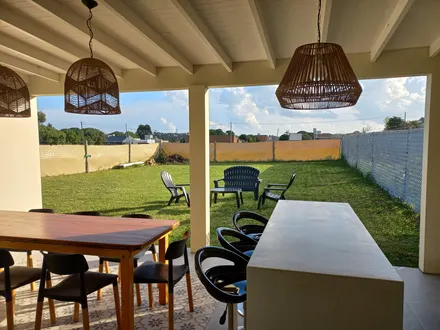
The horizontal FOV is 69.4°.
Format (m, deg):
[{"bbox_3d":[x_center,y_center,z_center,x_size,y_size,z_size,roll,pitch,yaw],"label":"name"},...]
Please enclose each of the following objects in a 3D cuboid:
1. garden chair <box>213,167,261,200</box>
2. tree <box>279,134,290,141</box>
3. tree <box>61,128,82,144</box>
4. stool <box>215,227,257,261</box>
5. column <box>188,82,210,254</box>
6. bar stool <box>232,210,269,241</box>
[{"bbox_3d":[0.575,0.563,9.200,1.300,0.940,0.800,0,4,7],"label":"garden chair"},{"bbox_3d":[15.707,-5.186,75.124,3.800,4.030,3.800,0,4,12],"label":"tree"},{"bbox_3d":[-26.995,-4.279,58.149,4.800,4.850,4.800,-2,4,-25],"label":"tree"},{"bbox_3d":[0.211,0.954,2.391,0.430,0.900,0.450,1,4,15],"label":"stool"},{"bbox_3d":[-0.285,0.084,4.605,0.246,2.372,0.230,1,4,15],"label":"column"},{"bbox_3d":[0.341,0.924,2.868,0.430,0.900,0.450,1,4,15],"label":"bar stool"}]

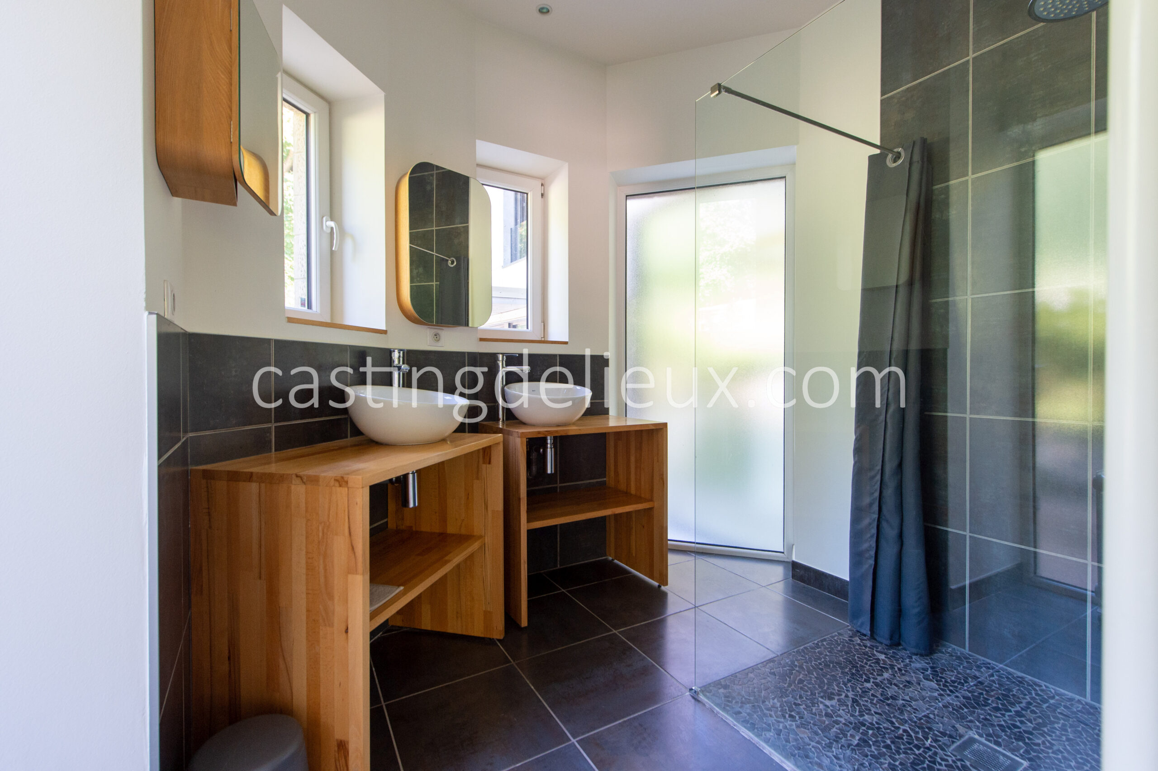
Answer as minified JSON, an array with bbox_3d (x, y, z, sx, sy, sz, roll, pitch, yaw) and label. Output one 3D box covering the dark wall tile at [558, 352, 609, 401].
[{"bbox_3d":[0.029,-0.041,2.909,0.332,0.265,0.012,-1,1,-30],"label":"dark wall tile"}]

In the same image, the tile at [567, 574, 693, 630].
[{"bbox_3d":[0.231,1.016,2.425,0.448,0.012,0.448,-1,2,-30],"label":"tile"}]

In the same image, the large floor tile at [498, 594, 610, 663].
[{"bbox_3d":[-0.158,1.022,2.200,0.448,0.012,0.448,-1,2,-30],"label":"large floor tile"}]

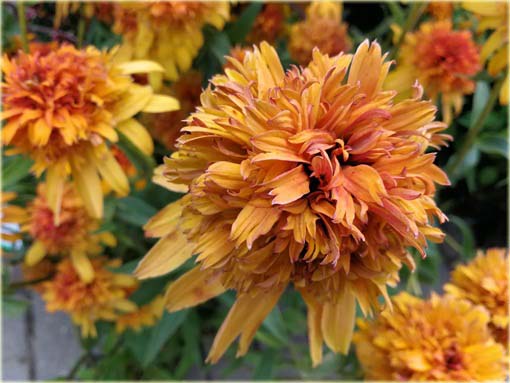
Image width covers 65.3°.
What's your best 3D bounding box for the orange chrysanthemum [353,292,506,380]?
[{"bbox_3d":[0.114,0.104,0.260,0.098,0.078,0.075,-5,29,-9],"label":"orange chrysanthemum"}]

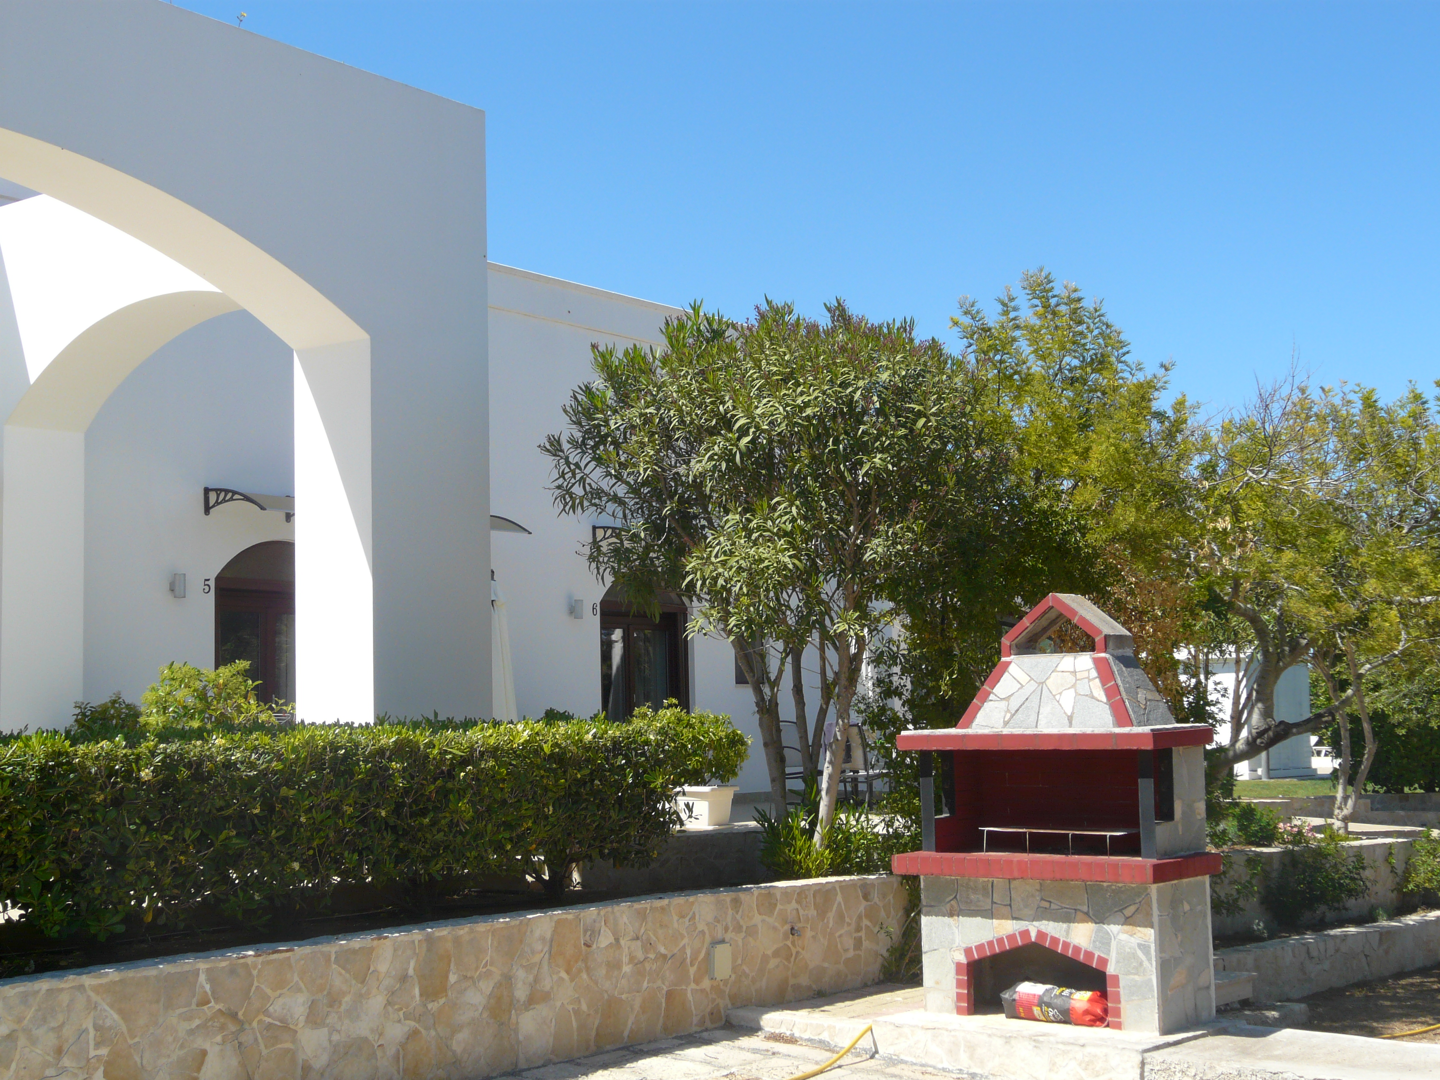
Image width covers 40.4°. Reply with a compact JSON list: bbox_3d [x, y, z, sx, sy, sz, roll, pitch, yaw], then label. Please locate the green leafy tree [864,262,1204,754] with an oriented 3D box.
[{"bbox_3d":[2.346,-0.060,14.800,2.700,3.960,2.700,-2,-5,9],"label":"green leafy tree"}]

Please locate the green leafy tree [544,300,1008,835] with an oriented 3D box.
[{"bbox_3d":[0.379,0.250,12.800,3.050,3.660,2.900,-1,-5,2],"label":"green leafy tree"}]

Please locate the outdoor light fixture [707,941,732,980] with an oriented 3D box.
[{"bbox_3d":[-0.004,2.248,10.422,0.055,0.190,0.140,-6,-7,40],"label":"outdoor light fixture"}]

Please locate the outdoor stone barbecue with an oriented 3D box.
[{"bbox_3d":[1.718,1.359,10.111,1.500,2.171,0.741,-6,-7,39],"label":"outdoor stone barbecue"}]

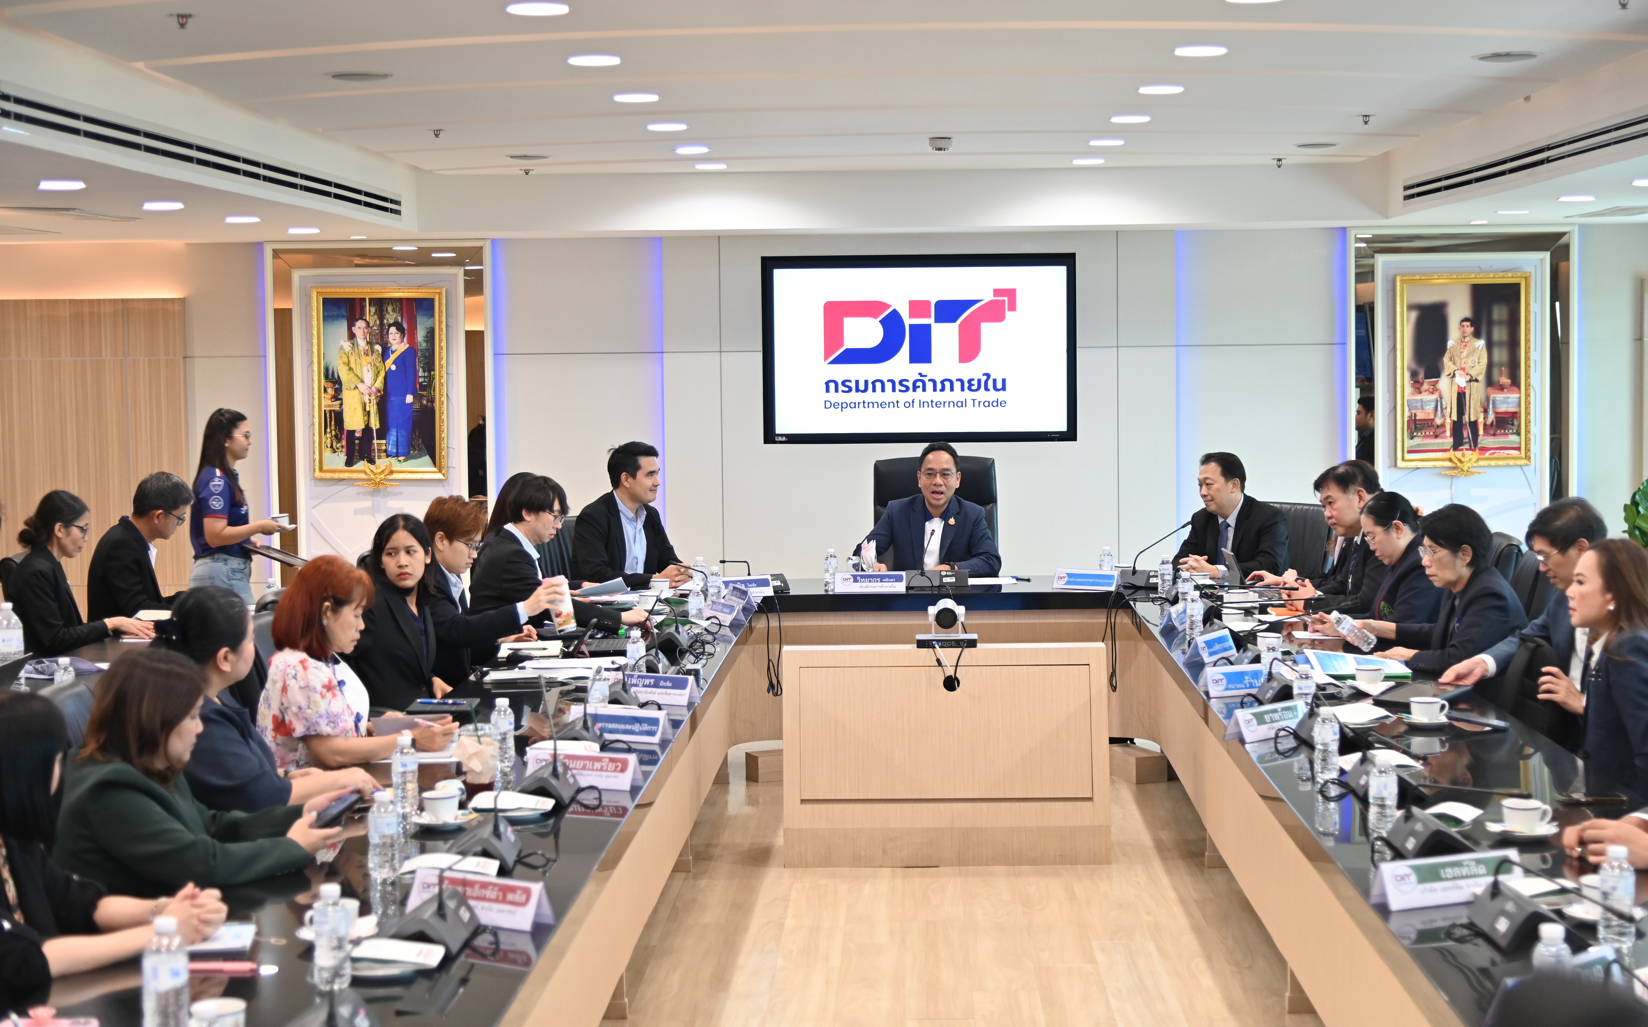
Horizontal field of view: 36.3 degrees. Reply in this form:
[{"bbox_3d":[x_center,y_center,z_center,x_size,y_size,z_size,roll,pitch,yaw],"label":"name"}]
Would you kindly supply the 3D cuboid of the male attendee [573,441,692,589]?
[{"bbox_3d":[-0.780,0.368,10.933,0.740,1.340,0.550,3,5,42],"label":"male attendee"}]

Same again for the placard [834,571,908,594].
[{"bbox_3d":[0.190,0.271,10.158,0.280,0.084,0.080,-1,4,2],"label":"placard"}]

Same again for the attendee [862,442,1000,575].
[{"bbox_3d":[0.481,0.359,10.940,0.600,1.330,0.780,0,4,4],"label":"attendee"}]

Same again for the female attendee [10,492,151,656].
[{"bbox_3d":[-2.577,0.541,9.251,0.700,1.260,0.500,-1,4,0],"label":"female attendee"}]

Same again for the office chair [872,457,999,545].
[{"bbox_3d":[0.474,0.381,11.003,0.660,1.243,0.720,0,4,7],"label":"office chair"}]

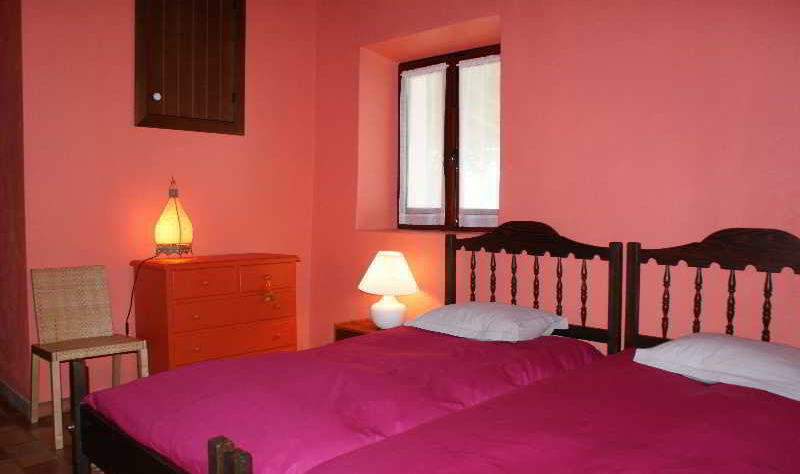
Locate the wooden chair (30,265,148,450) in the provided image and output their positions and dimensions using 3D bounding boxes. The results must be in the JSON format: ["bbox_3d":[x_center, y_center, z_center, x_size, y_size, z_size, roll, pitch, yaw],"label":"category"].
[{"bbox_3d":[-1.564,0.561,3.014,0.480,0.785,0.430,3,3,44],"label":"wooden chair"}]

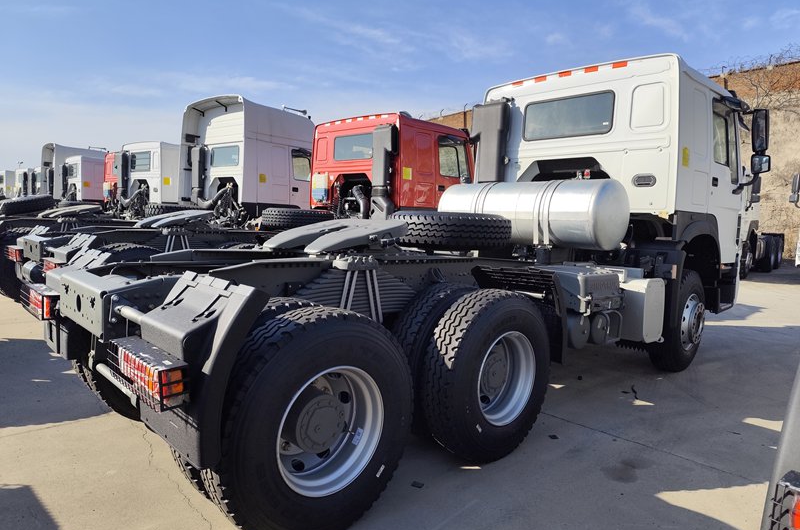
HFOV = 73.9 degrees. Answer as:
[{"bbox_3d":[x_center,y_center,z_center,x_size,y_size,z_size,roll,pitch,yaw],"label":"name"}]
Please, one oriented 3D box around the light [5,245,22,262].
[{"bbox_3d":[-4.770,-0.142,6.600,0.110,0.145,0.570,-3,7,-43],"label":"light"}]

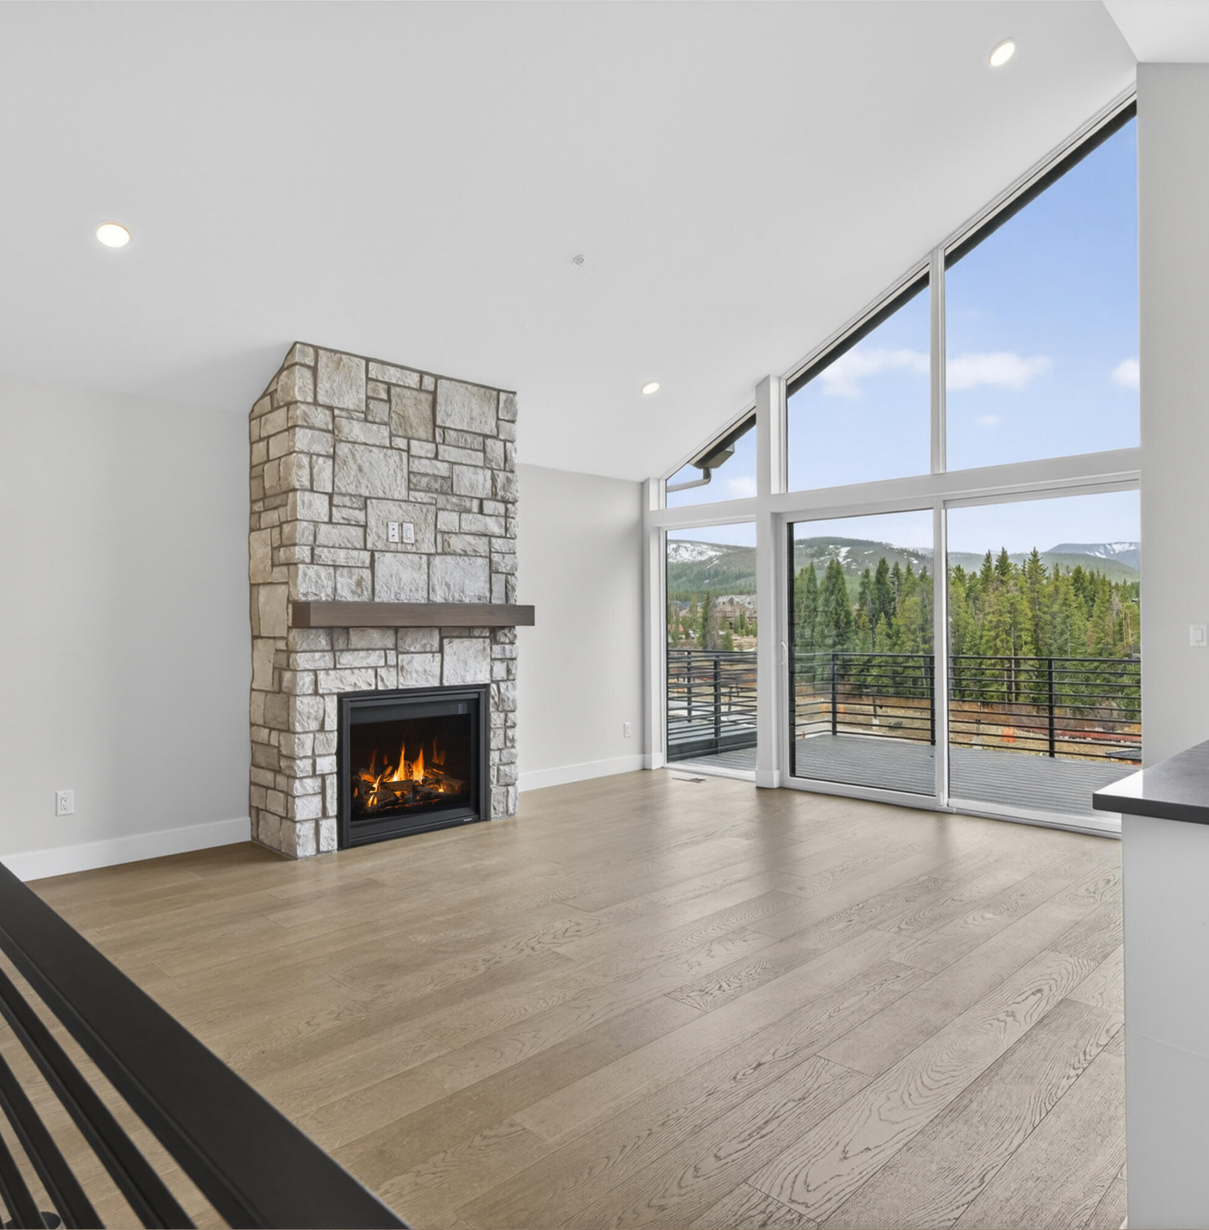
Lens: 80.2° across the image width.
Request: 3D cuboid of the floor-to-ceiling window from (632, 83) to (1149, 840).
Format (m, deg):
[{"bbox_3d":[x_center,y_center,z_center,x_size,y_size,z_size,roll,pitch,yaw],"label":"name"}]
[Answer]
[{"bbox_3d":[1.744,-0.852,5.222,3.492,4.346,0.140,-1,-1,39],"label":"floor-to-ceiling window"}]

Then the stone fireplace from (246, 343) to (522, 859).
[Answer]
[{"bbox_3d":[-1.333,-0.067,4.538,1.443,2.793,0.640,0,-1,-43],"label":"stone fireplace"}]

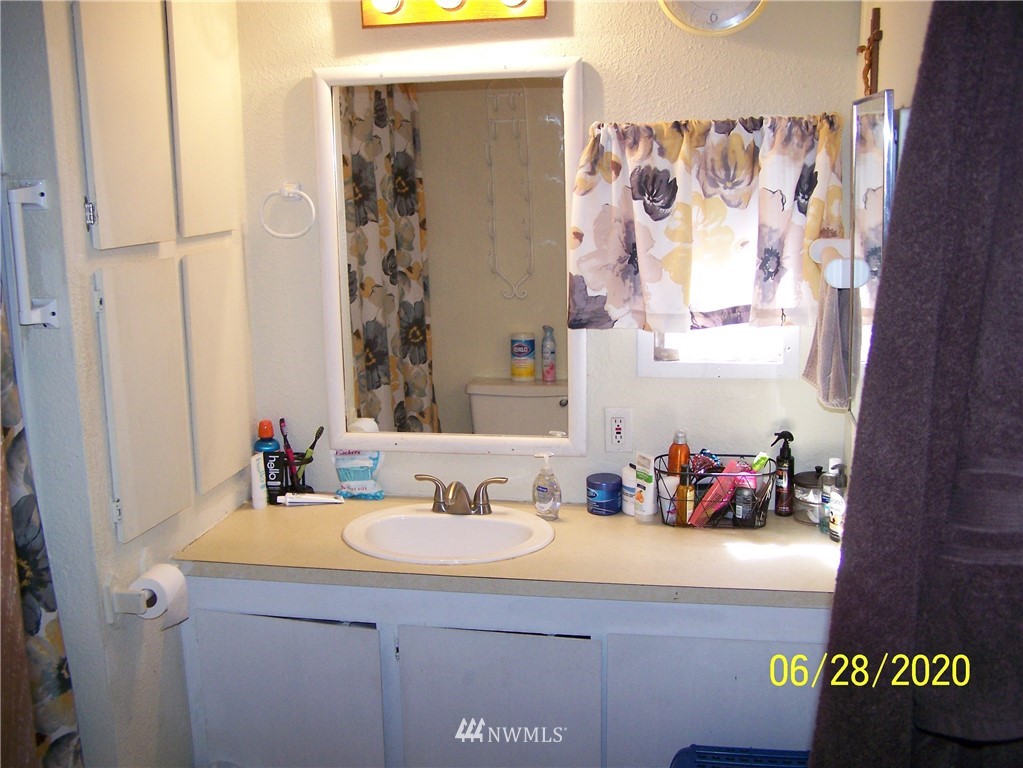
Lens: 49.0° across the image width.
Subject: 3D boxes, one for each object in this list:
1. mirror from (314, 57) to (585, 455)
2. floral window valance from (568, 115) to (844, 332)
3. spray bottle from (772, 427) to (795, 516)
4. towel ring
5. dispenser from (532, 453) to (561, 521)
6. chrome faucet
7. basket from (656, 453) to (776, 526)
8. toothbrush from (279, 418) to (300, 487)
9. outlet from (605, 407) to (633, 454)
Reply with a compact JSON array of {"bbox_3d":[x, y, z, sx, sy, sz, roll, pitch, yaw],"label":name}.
[{"bbox_3d":[-0.149,-0.298,2.825,0.674,0.970,0.030,1,11,11],"label":"mirror"},{"bbox_3d":[0.449,-0.372,2.655,0.632,0.498,0.090,1,11,11],"label":"floral window valance"},{"bbox_3d":[0.663,0.216,2.743,0.058,0.210,0.046,-1,10,1],"label":"spray bottle"},{"bbox_3d":[-0.567,-0.440,2.866,0.148,0.142,0.052,1,11,11],"label":"towel ring"},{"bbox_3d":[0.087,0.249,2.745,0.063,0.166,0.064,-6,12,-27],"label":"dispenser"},{"bbox_3d":[-0.135,0.279,2.741,0.240,0.087,0.145,1,11,11],"label":"chrome faucet"},{"bbox_3d":[0.490,0.262,2.706,0.288,0.140,0.195,1,11,11],"label":"basket"},{"bbox_3d":[-0.588,0.183,2.958,0.019,0.190,0.013,-6,10,26],"label":"toothbrush"},{"bbox_3d":[0.272,0.117,2.834,0.070,0.115,0.009,1,11,11],"label":"outlet"}]

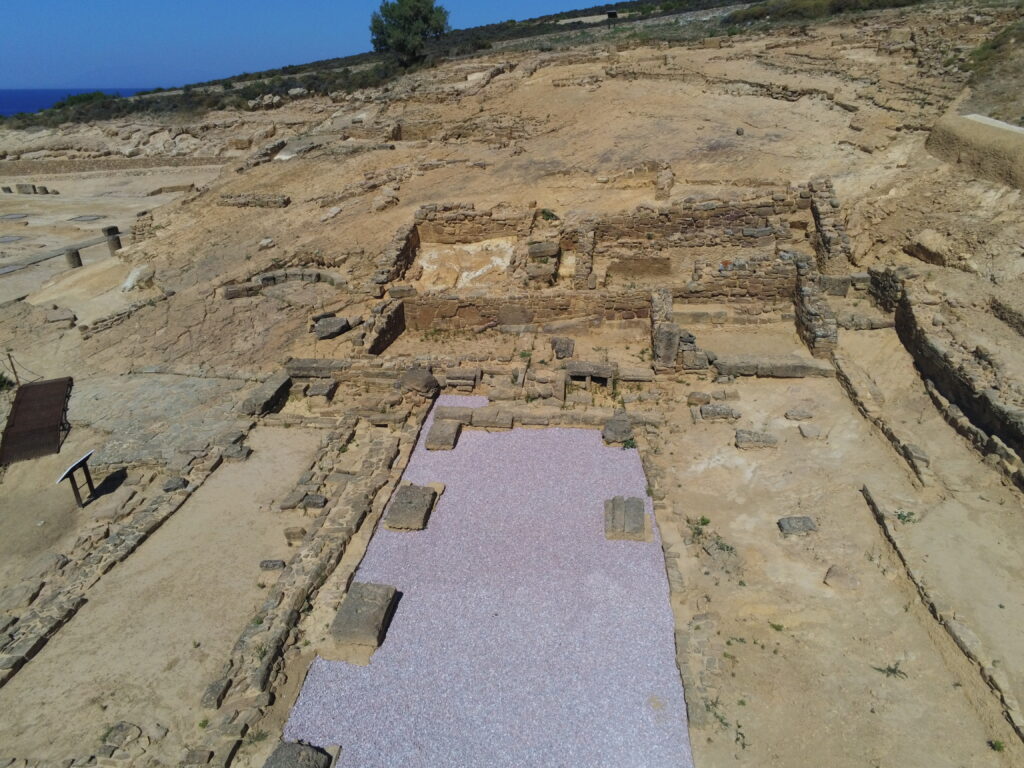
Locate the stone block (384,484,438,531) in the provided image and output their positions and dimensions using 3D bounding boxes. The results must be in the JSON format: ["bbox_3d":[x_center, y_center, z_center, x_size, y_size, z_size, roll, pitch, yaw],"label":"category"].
[{"bbox_3d":[-1.951,2.409,13.235,0.740,0.200,1.200,2,24,4],"label":"stone block"}]

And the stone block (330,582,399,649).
[{"bbox_3d":[-2.255,3.573,10.514,0.690,0.230,1.120,2,24,5],"label":"stone block"}]

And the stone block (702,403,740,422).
[{"bbox_3d":[5.129,0.707,16.830,0.880,0.210,0.420,0,24,0],"label":"stone block"}]

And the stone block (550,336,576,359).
[{"bbox_3d":[1.496,-1.042,19.701,0.570,0.450,0.480,-1,24,-3],"label":"stone block"}]

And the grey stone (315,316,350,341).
[{"bbox_3d":[-5.397,-1.673,20.516,0.900,0.300,0.780,-7,39,-15],"label":"grey stone"}]

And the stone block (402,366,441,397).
[{"bbox_3d":[-2.468,-0.113,17.887,0.800,0.430,0.550,10,26,23],"label":"stone block"}]

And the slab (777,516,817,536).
[{"bbox_3d":[5.265,2.608,12.557,0.650,0.170,0.300,-3,24,-5],"label":"slab"}]

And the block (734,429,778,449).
[{"bbox_3d":[5.599,1.288,15.563,0.900,0.200,0.440,2,24,6],"label":"block"}]

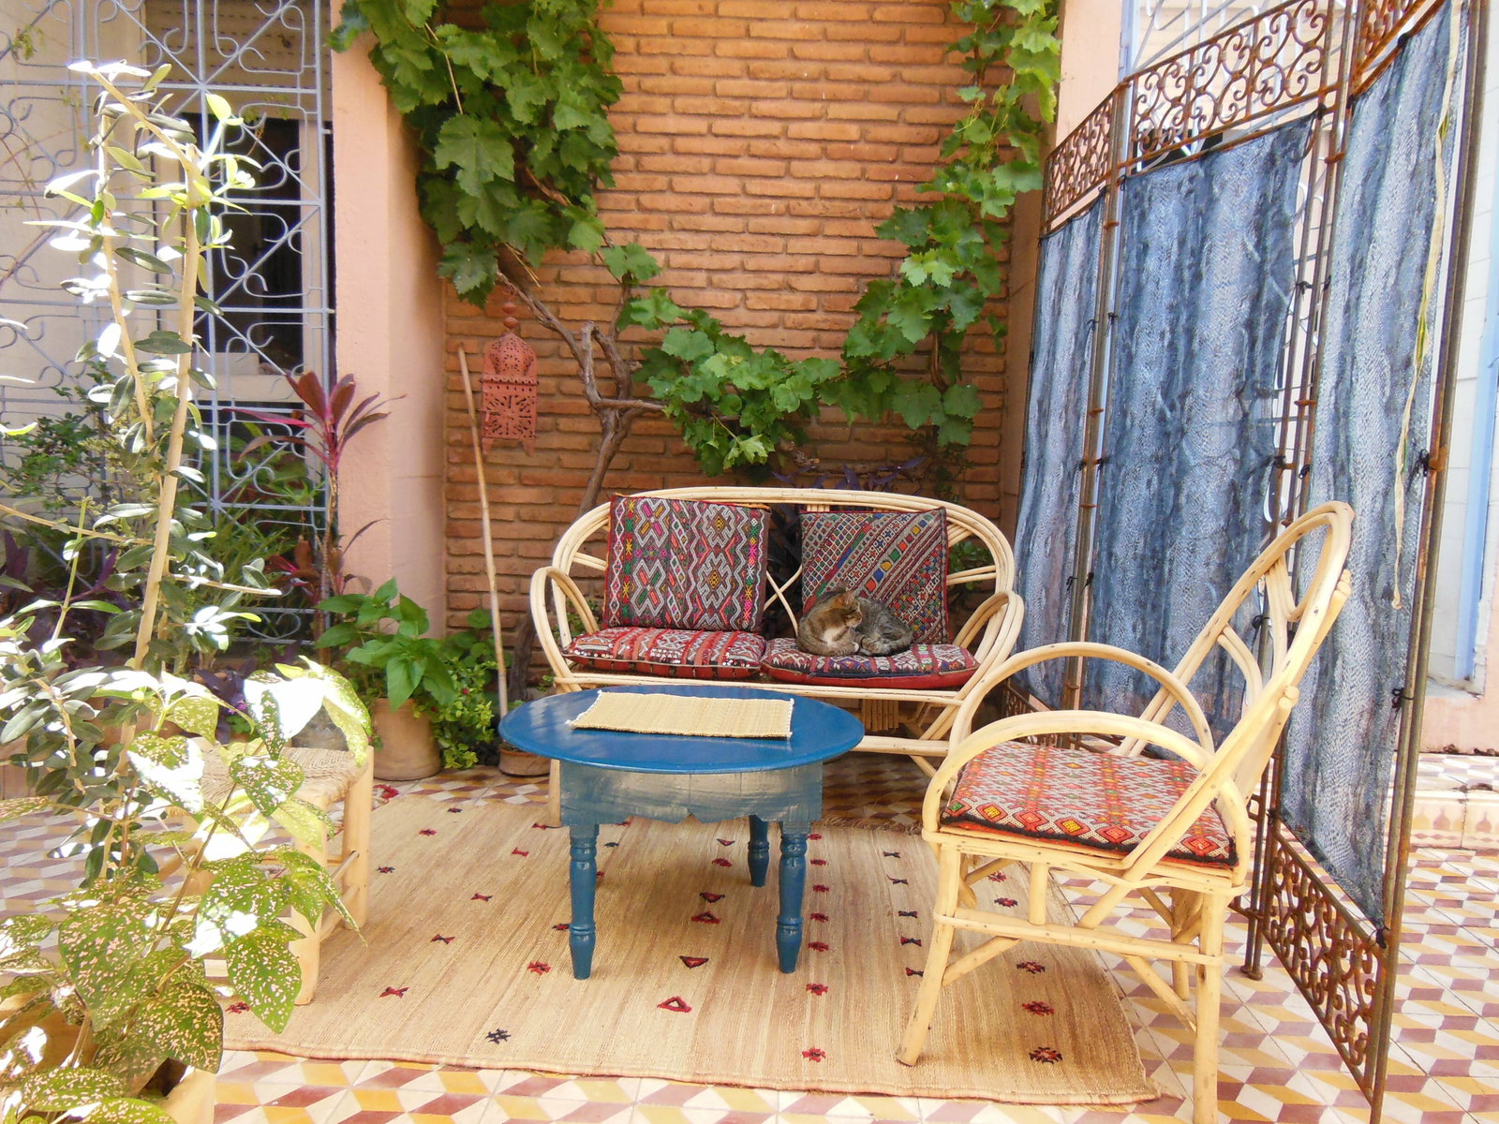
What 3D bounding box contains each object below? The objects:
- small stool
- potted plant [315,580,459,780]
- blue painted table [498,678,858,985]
[{"bbox_3d":[-0.902,0.545,1.952,0.352,0.366,0.348,1,5,-3],"label":"small stool"},{"bbox_3d":[-1.070,0.330,3.195,0.406,0.562,0.364,2,5,2],"label":"potted plant"},{"bbox_3d":[-0.132,0.524,2.175,0.718,0.423,0.718,1,5,-8],"label":"blue painted table"}]

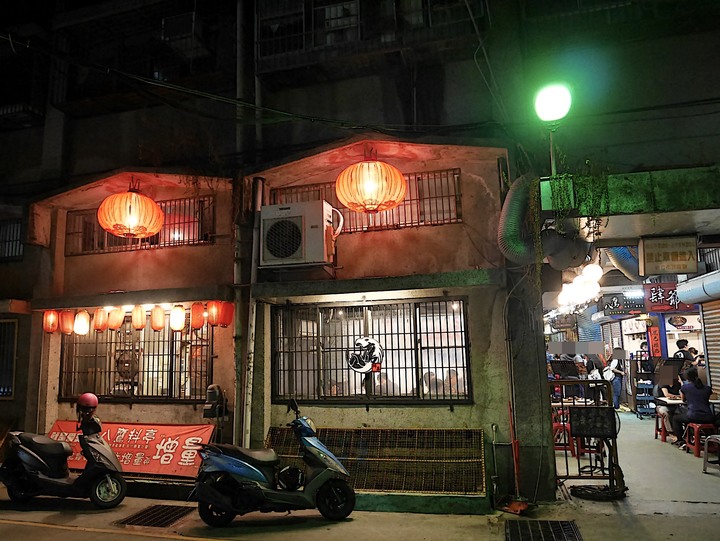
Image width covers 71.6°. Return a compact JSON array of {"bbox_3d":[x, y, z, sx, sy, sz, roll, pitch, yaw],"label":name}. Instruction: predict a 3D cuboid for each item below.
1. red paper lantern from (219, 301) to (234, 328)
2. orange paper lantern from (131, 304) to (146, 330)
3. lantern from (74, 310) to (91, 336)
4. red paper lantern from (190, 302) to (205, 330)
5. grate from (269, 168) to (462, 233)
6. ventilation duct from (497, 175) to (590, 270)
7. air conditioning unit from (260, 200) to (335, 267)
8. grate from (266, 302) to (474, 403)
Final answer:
[{"bbox_3d":[-1.670,0.558,6.262,0.180,0.325,0.180,-4,-10,13],"label":"red paper lantern"},{"bbox_3d":[-2.897,0.620,6.555,0.180,0.325,0.180,-4,-10,13],"label":"orange paper lantern"},{"bbox_3d":[-3.751,0.710,6.752,0.180,0.325,0.180,-4,-10,13],"label":"lantern"},{"bbox_3d":[-2.057,0.585,6.353,0.180,0.325,0.180,-4,-10,13],"label":"red paper lantern"},{"bbox_3d":[0.009,-0.842,6.454,2.545,0.688,0.080,-4,-10,13],"label":"grate"},{"bbox_3d":[2.120,-0.553,5.755,0.938,1.044,0.600,-4,-10,13],"label":"ventilation duct"},{"bbox_3d":[-0.750,-0.410,6.003,0.794,0.723,0.318,-4,-9,16],"label":"air conditioning unit"},{"bbox_3d":[0.064,0.952,5.798,2.383,1.187,0.070,-4,-9,16],"label":"grate"}]

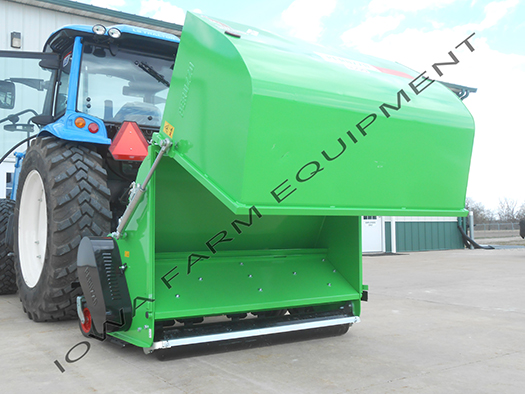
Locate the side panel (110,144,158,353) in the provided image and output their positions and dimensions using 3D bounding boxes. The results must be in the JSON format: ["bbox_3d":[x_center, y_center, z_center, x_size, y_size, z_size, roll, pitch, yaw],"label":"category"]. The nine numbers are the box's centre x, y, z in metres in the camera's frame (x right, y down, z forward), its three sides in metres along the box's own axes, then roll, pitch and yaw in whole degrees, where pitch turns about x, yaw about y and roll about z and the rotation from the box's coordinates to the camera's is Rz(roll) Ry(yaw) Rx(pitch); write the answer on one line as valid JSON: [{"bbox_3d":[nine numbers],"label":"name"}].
[{"bbox_3d":[-0.972,0.349,4.068,0.060,1.310,0.920,2,-3,-34],"label":"side panel"}]

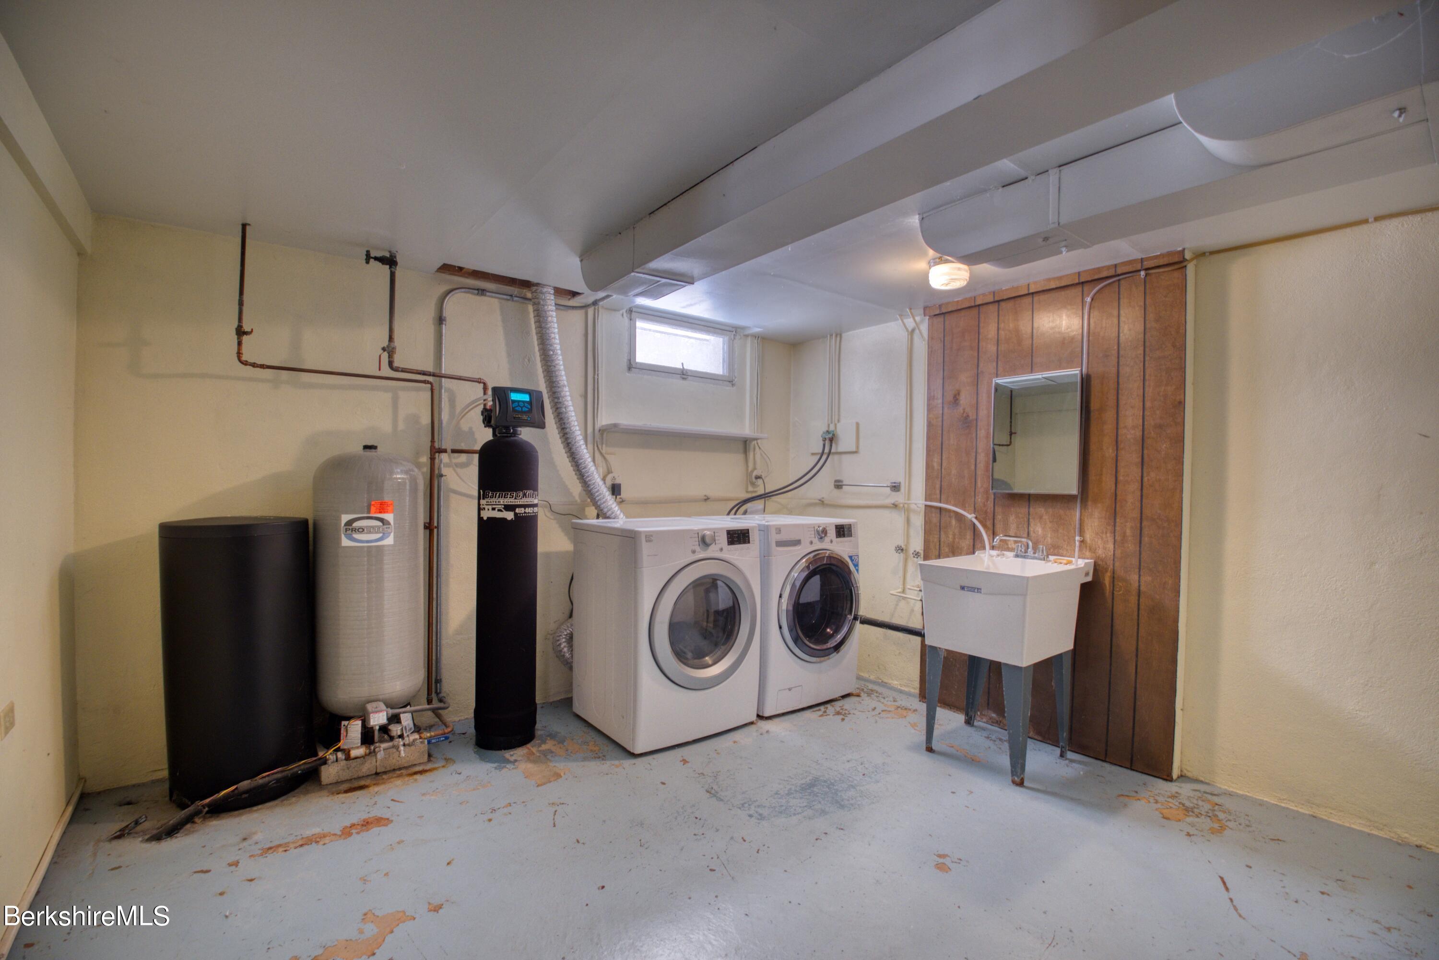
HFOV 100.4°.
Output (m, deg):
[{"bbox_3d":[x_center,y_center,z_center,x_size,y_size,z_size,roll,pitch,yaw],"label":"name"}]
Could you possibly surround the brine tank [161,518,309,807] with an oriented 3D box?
[{"bbox_3d":[-1.869,0.673,2.343,0.450,1.030,0.450,1,0,-34],"label":"brine tank"}]

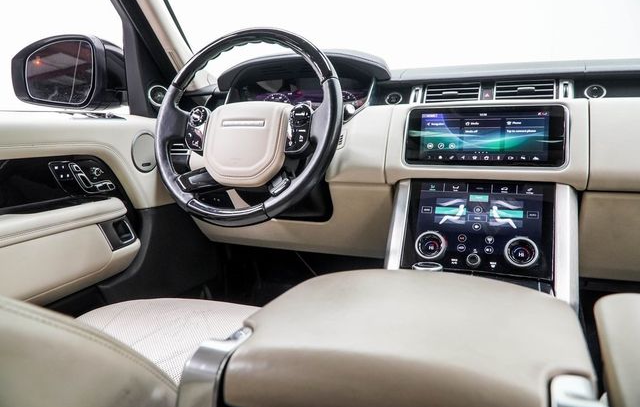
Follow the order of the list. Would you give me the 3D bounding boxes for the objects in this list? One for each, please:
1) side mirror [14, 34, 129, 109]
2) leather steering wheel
[{"bbox_3d":[-0.601,-0.328,1.229,0.260,0.180,0.170,1,9,9],"label":"side mirror"},{"bbox_3d":[-0.131,-0.142,0.904,0.382,0.382,0.100,2,-11,20],"label":"leather steering wheel"}]

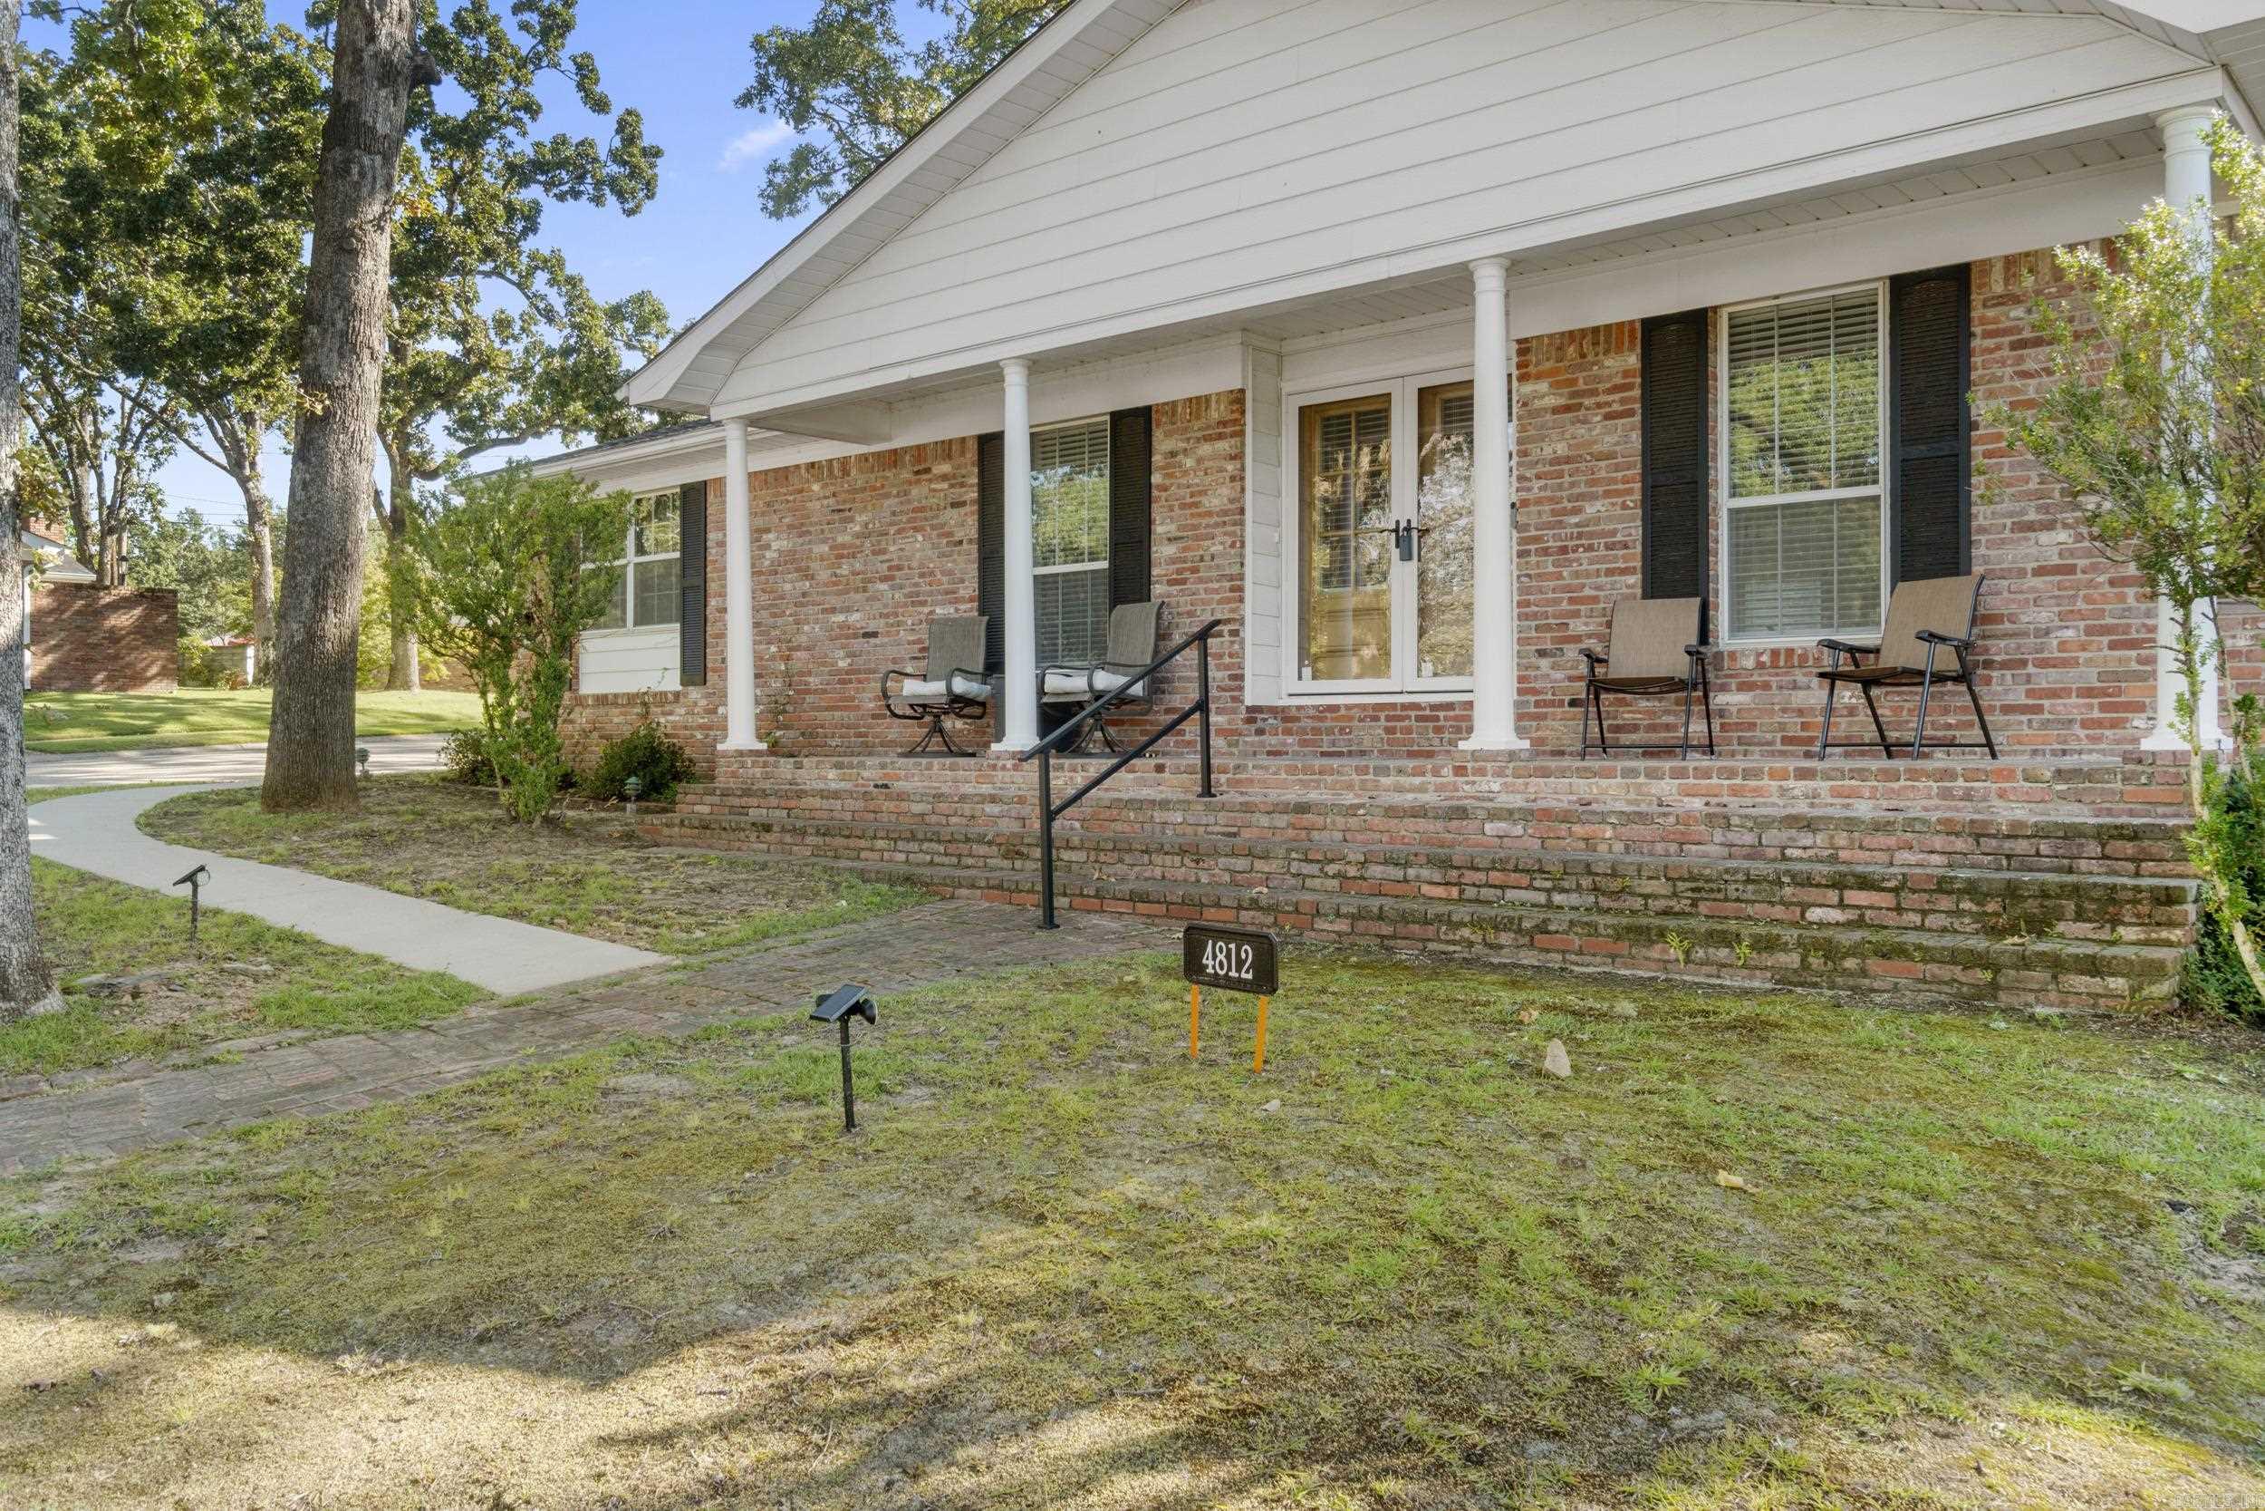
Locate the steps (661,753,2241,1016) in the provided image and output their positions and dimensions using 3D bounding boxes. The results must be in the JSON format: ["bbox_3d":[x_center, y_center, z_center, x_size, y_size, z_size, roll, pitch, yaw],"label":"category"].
[{"bbox_3d":[0.208,0.418,8.664,9.051,0.770,1.216,0,0,41],"label":"steps"}]

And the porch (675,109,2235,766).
[{"bbox_3d":[1.011,-1.175,9.766,9.221,2.450,1.703,0,0,41],"label":"porch"}]

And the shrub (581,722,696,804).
[{"bbox_3d":[-4.011,0.058,13.800,0.880,0.670,0.820,0,0,41],"label":"shrub"}]

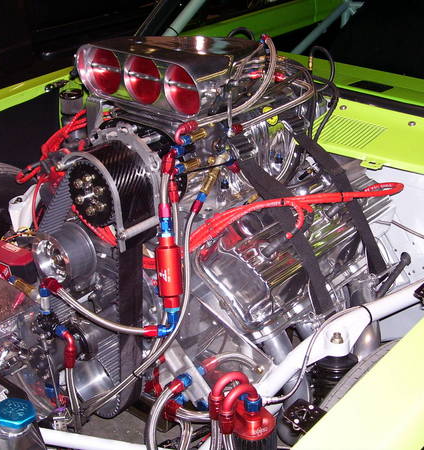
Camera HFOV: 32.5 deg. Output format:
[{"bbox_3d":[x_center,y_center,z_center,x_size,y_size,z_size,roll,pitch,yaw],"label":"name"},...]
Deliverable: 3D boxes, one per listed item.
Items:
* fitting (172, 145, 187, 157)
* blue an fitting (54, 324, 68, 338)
[{"bbox_3d":[-0.066,-0.150,1.470,0.022,0.022,0.020,21,34,35],"label":"fitting"},{"bbox_3d":[-0.283,0.200,1.370,0.019,0.021,0.021,21,34,35],"label":"blue an fitting"}]

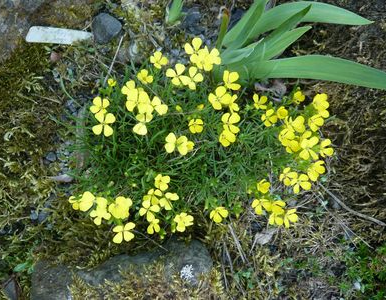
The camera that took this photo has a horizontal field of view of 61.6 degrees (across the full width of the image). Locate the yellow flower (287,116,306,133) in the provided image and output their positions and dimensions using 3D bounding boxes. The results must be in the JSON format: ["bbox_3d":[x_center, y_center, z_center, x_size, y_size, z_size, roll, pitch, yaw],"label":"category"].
[{"bbox_3d":[0.148,-0.036,0.462,0.026,0.011,0.020,0,64,-6],"label":"yellow flower"}]

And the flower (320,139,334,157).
[{"bbox_3d":[0.186,-0.004,0.451,0.019,0.010,0.023,0,65,-8],"label":"flower"}]

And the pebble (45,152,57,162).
[{"bbox_3d":[-0.225,0.012,0.515,0.019,0.012,0.015,0,65,0],"label":"pebble"}]

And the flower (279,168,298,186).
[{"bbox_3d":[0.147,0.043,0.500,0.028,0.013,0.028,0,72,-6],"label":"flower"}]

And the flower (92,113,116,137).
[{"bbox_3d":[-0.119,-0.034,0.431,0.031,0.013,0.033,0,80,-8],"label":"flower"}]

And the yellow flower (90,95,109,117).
[{"bbox_3d":[-0.133,-0.063,0.466,0.029,0.012,0.029,0,75,0],"label":"yellow flower"}]

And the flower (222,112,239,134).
[{"bbox_3d":[0.054,-0.038,0.462,0.026,0.013,0.029,0,64,-2],"label":"flower"}]

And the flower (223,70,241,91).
[{"bbox_3d":[0.059,-0.104,0.483,0.027,0.013,0.027,0,62,-2],"label":"flower"}]

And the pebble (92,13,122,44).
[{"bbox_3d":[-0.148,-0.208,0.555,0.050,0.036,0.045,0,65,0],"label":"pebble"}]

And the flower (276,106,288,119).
[{"bbox_3d":[0.135,-0.056,0.488,0.018,0.013,0.020,0,78,-3],"label":"flower"}]

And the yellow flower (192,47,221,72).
[{"bbox_3d":[0.021,-0.140,0.495,0.046,0.018,0.032,0,62,-1],"label":"yellow flower"}]

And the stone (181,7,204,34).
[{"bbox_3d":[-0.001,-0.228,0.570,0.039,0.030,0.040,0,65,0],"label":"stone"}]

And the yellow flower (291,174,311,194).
[{"bbox_3d":[0.146,0.046,0.435,0.027,0.012,0.024,0,67,-6],"label":"yellow flower"}]

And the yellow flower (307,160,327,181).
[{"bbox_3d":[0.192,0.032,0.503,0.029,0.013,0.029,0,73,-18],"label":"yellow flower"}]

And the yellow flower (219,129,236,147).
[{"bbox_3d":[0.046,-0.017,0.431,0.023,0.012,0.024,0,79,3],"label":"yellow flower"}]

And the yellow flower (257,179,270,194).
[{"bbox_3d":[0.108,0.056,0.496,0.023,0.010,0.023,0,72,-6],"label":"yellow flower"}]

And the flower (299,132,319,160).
[{"bbox_3d":[0.163,-0.005,0.452,0.028,0.015,0.036,0,65,-7],"label":"flower"}]

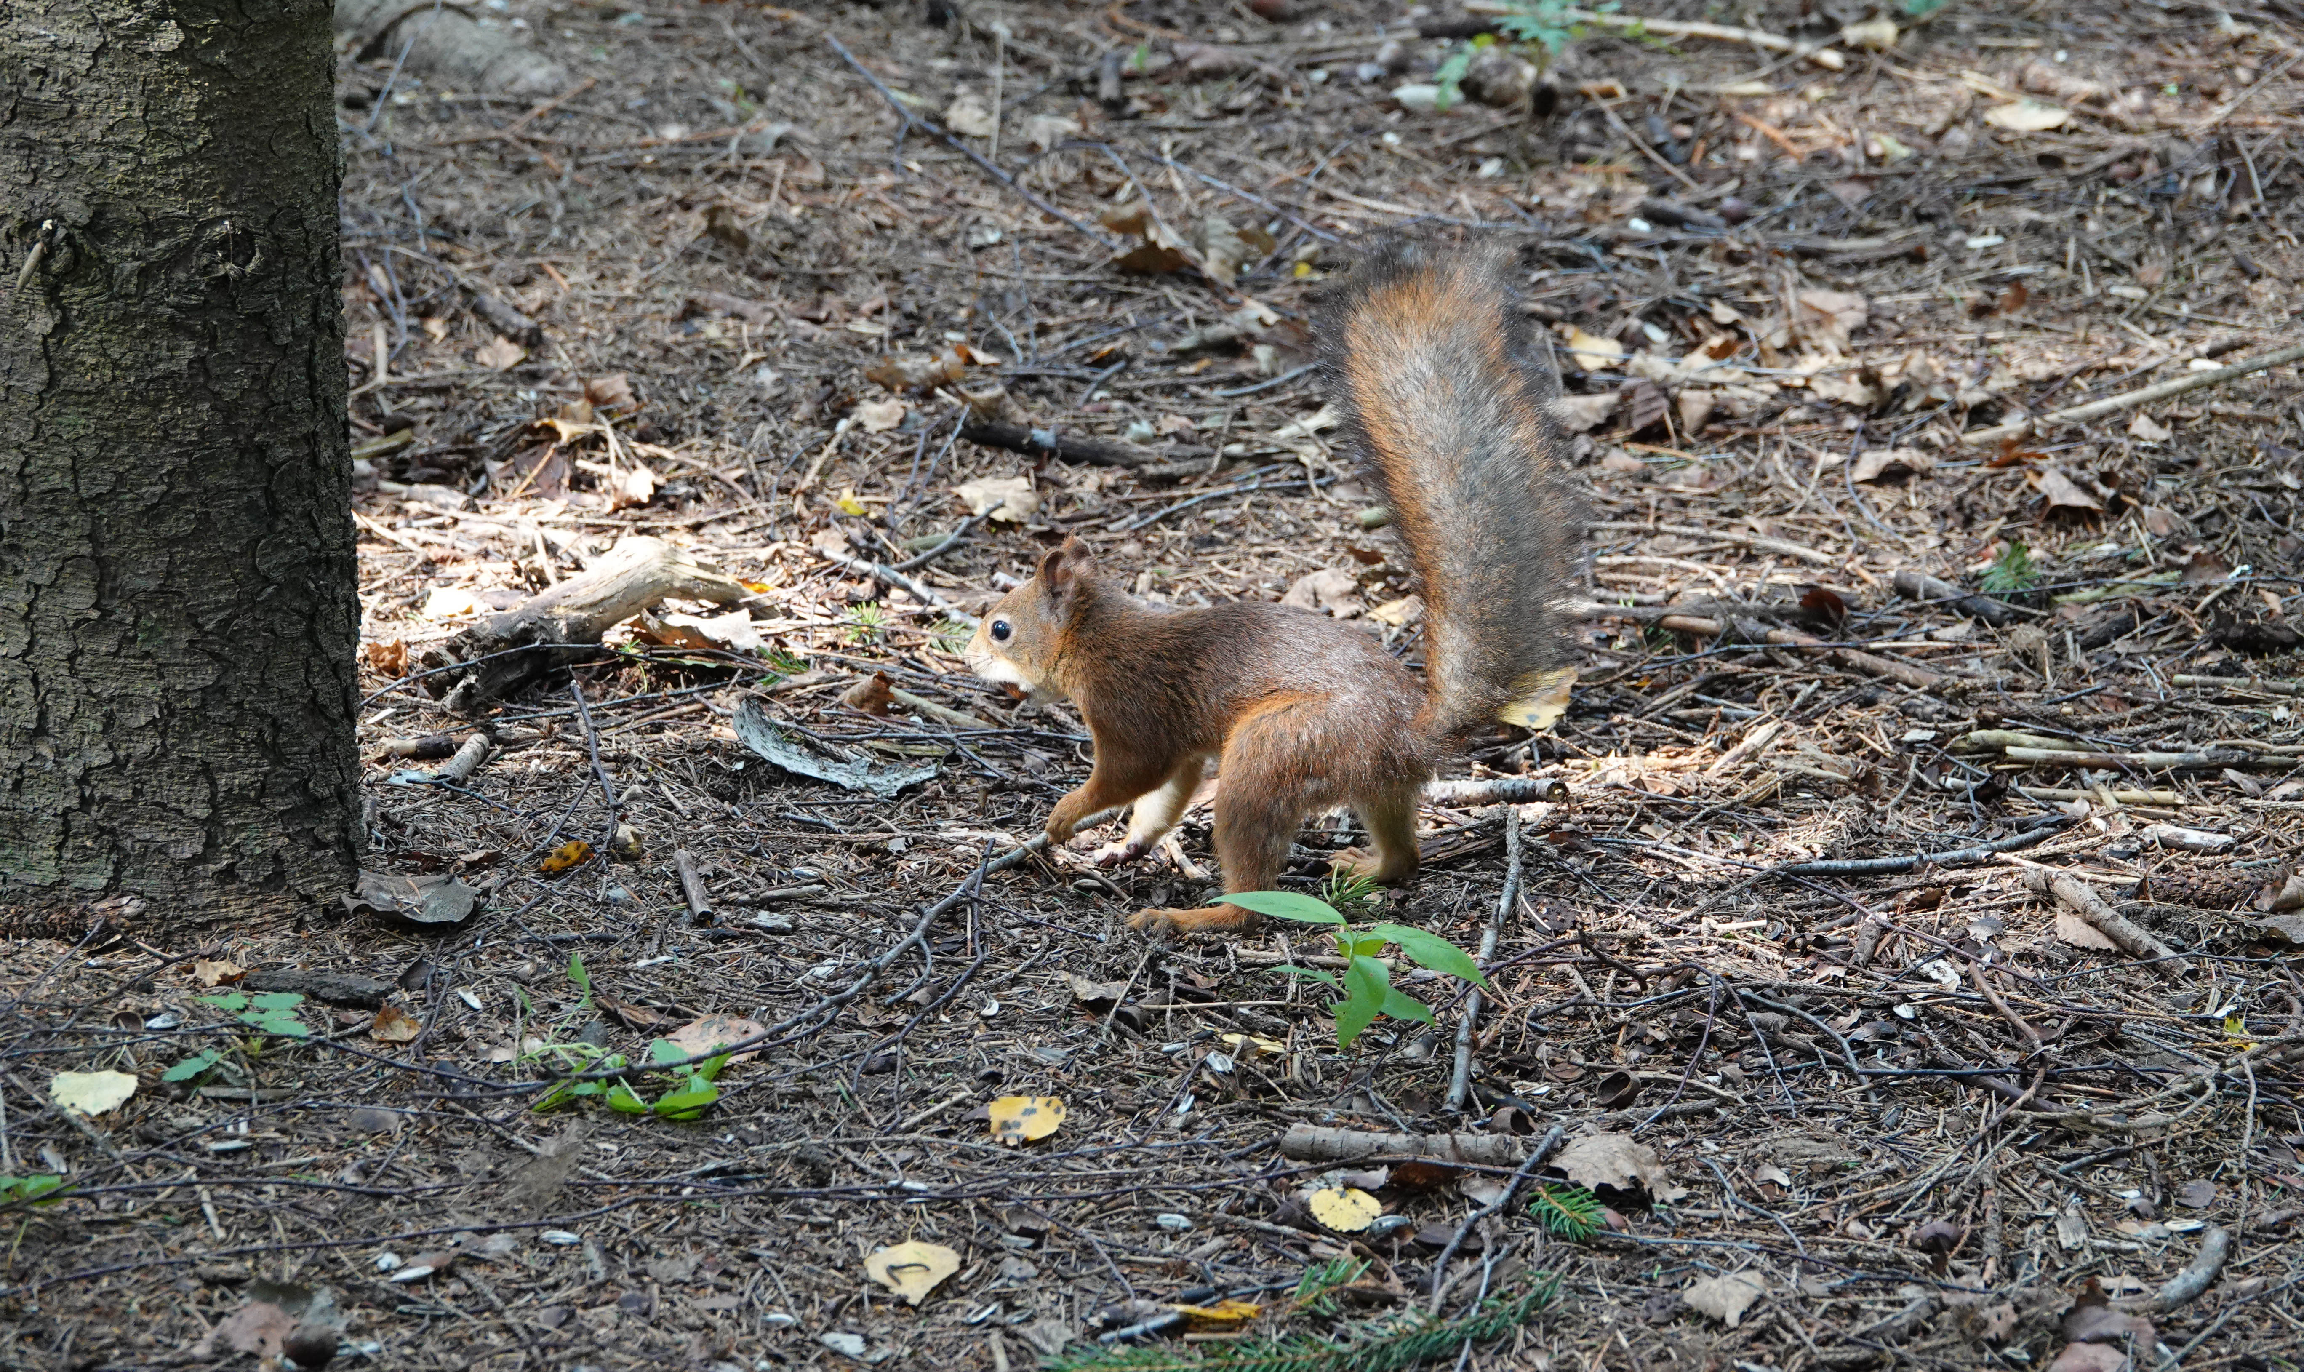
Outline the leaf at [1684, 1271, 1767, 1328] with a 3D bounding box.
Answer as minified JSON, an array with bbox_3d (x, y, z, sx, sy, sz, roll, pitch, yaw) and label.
[{"bbox_3d":[0.223,0.238,3.958,0.035,0.008,0.040,0,21,0],"label":"leaf"}]

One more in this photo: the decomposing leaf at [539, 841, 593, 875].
[{"bbox_3d":[-0.249,0.073,4.333,0.023,0.008,0.018,1,22,0],"label":"decomposing leaf"}]

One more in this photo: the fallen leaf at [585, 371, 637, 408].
[{"bbox_3d":[-0.258,-0.141,4.846,0.025,0.011,0.017,1,22,0],"label":"fallen leaf"}]

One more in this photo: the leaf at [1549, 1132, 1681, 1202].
[{"bbox_3d":[0.184,0.192,4.050,0.052,0.014,0.034,1,22,0],"label":"leaf"}]

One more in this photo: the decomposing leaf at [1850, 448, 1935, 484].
[{"bbox_3d":[0.317,-0.094,4.359,0.036,0.011,0.021,0,25,0],"label":"decomposing leaf"}]

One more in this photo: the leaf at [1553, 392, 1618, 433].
[{"bbox_3d":[0.186,-0.118,4.411,0.031,0.011,0.024,0,25,0],"label":"leaf"}]

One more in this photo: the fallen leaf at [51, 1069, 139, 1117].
[{"bbox_3d":[-0.427,0.164,4.111,0.035,0.006,0.032,1,22,0],"label":"fallen leaf"}]

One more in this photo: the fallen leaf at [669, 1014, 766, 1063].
[{"bbox_3d":[-0.180,0.146,4.201,0.044,0.007,0.044,0,21,0],"label":"fallen leaf"}]

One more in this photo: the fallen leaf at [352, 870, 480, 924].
[{"bbox_3d":[-0.314,0.089,4.342,0.056,0.011,0.036,0,21,0],"label":"fallen leaf"}]

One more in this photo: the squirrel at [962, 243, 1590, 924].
[{"bbox_3d":[0.047,-0.038,3.945,0.232,0.260,0.090,6,26,13],"label":"squirrel"}]

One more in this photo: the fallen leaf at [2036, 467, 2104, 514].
[{"bbox_3d":[0.434,-0.092,4.814,0.033,0.012,0.036,0,21,0],"label":"fallen leaf"}]

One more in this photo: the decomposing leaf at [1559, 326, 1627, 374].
[{"bbox_3d":[0.194,-0.147,4.477,0.028,0.008,0.029,0,25,0],"label":"decomposing leaf"}]

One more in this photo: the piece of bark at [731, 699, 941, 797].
[{"bbox_3d":[-0.140,0.027,4.479,0.092,0.025,0.045,9,22,23],"label":"piece of bark"}]

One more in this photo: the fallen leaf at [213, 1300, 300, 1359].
[{"bbox_3d":[-0.323,0.232,3.661,0.031,0.010,0.028,0,25,0],"label":"fallen leaf"}]

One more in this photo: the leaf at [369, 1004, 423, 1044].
[{"bbox_3d":[-0.310,0.138,4.171,0.021,0.010,0.019,1,22,0],"label":"leaf"}]

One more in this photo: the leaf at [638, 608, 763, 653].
[{"bbox_3d":[-0.207,-0.025,4.637,0.056,0.013,0.034,0,21,0],"label":"leaf"}]

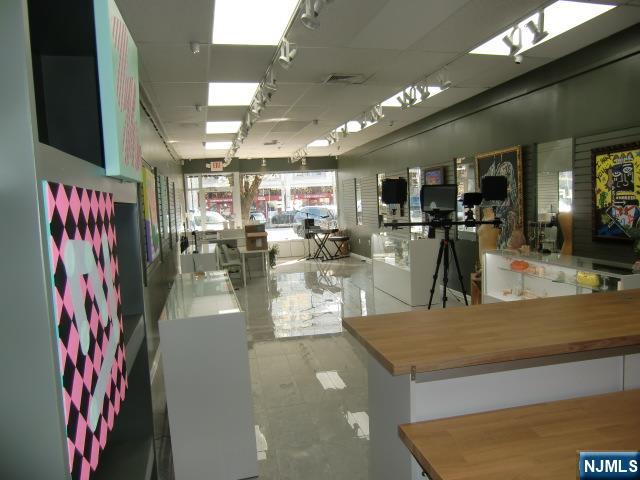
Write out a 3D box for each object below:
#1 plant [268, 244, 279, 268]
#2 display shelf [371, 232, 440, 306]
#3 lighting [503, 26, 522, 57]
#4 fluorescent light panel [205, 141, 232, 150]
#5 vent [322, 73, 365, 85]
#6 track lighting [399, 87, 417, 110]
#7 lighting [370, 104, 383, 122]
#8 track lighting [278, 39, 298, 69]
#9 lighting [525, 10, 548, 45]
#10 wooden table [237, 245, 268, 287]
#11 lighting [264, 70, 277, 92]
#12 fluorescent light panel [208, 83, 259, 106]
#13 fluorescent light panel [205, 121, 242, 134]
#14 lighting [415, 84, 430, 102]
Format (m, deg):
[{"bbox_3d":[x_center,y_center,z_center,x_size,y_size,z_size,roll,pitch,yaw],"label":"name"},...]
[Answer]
[{"bbox_3d":[-1.208,0.401,11.223,0.300,0.620,0.300,-4,5,-15],"label":"plant"},{"bbox_3d":[1.395,0.433,7.386,0.470,0.970,1.700,-3,5,-12],"label":"display shelf"},{"bbox_3d":[1.564,-1.615,3.579,0.180,0.250,0.130,-3,5,-2],"label":"lighting"},{"bbox_3d":[-2.402,-2.239,10.500,0.610,0.050,1.220,-4,5,-15],"label":"fluorescent light panel"},{"bbox_3d":[0.310,-1.853,5.114,0.490,0.060,0.450,-4,5,-14],"label":"vent"},{"bbox_3d":[1.108,-1.792,5.620,0.180,0.270,0.150,-4,5,-15],"label":"track lighting"},{"bbox_3d":[0.819,-1.839,6.522,0.180,0.250,0.140,-3,5,-4],"label":"lighting"},{"bbox_3d":[-0.257,-1.538,3.637,0.160,0.250,0.130,-3,5,-4],"label":"track lighting"},{"bbox_3d":[1.633,-1.595,3.318,0.180,0.250,0.130,-3,5,-2],"label":"lighting"},{"bbox_3d":[-1.480,0.571,9.741,0.580,0.720,1.200,-4,5,-14],"label":"wooden table"},{"bbox_3d":[-0.482,-1.601,4.417,0.160,0.240,0.130,-3,5,-4],"label":"lighting"},{"bbox_3d":[-1.149,-1.902,5.809,0.610,0.050,1.220,-4,5,-15],"label":"fluorescent light panel"},{"bbox_3d":[-1.741,-2.033,7.999,0.600,0.060,1.200,-4,5,-14],"label":"fluorescent light panel"},{"bbox_3d":[1.217,-1.746,5.270,0.170,0.220,0.140,-4,5,-15],"label":"lighting"}]

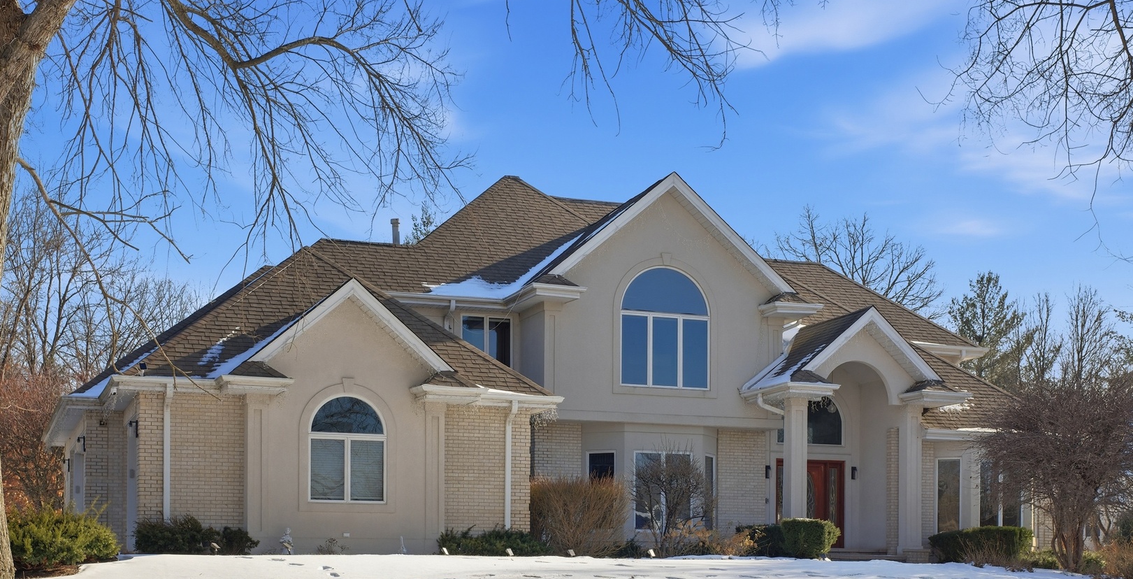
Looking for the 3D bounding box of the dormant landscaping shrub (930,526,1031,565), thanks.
[{"bbox_3d":[9.270,5.740,35.200,2.150,0.880,1.150,2,-5,-20],"label":"dormant landscaping shrub"}]

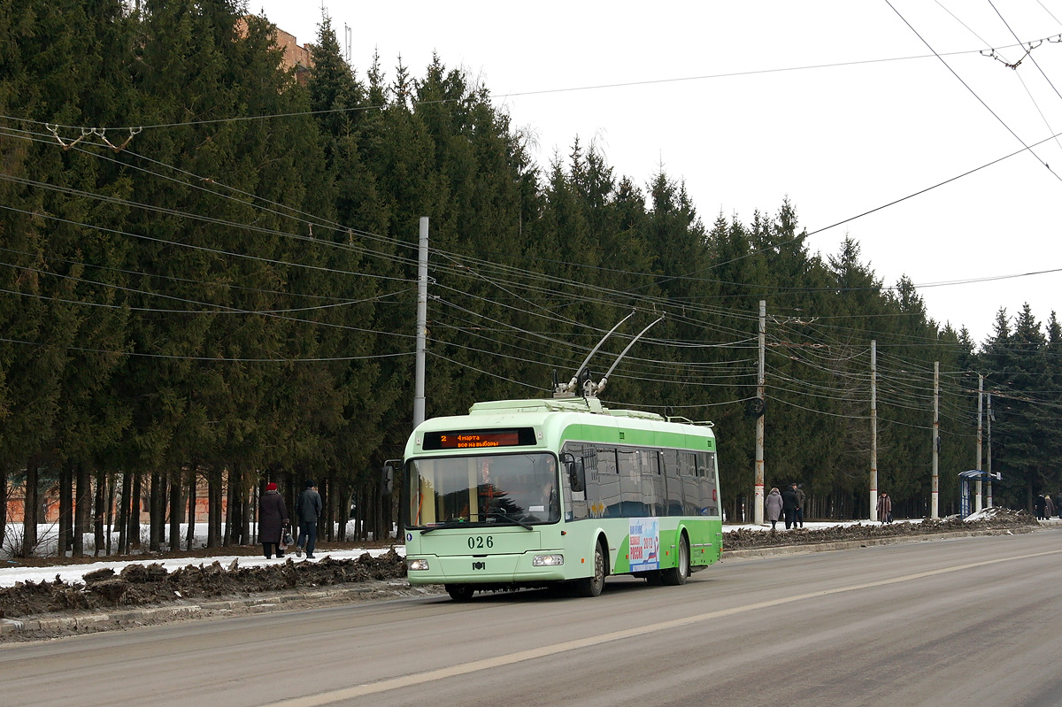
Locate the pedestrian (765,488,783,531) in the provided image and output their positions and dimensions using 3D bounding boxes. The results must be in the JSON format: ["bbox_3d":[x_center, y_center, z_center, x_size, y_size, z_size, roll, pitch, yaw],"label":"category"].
[{"bbox_3d":[9.218,5.883,86.000,0.620,1.620,0.450,-1,-4,12],"label":"pedestrian"}]

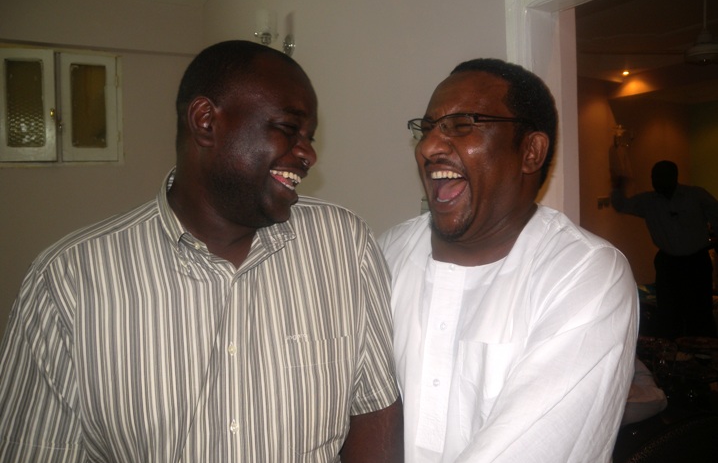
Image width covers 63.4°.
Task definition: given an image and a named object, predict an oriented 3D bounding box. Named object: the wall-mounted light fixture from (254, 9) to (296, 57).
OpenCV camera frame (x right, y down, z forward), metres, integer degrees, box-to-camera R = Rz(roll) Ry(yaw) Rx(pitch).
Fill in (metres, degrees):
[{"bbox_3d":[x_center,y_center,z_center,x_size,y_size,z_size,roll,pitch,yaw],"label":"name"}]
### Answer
[{"bbox_3d":[-0.454,-1.035,3.068,0.190,0.270,0.130,-2,1,-32],"label":"wall-mounted light fixture"}]

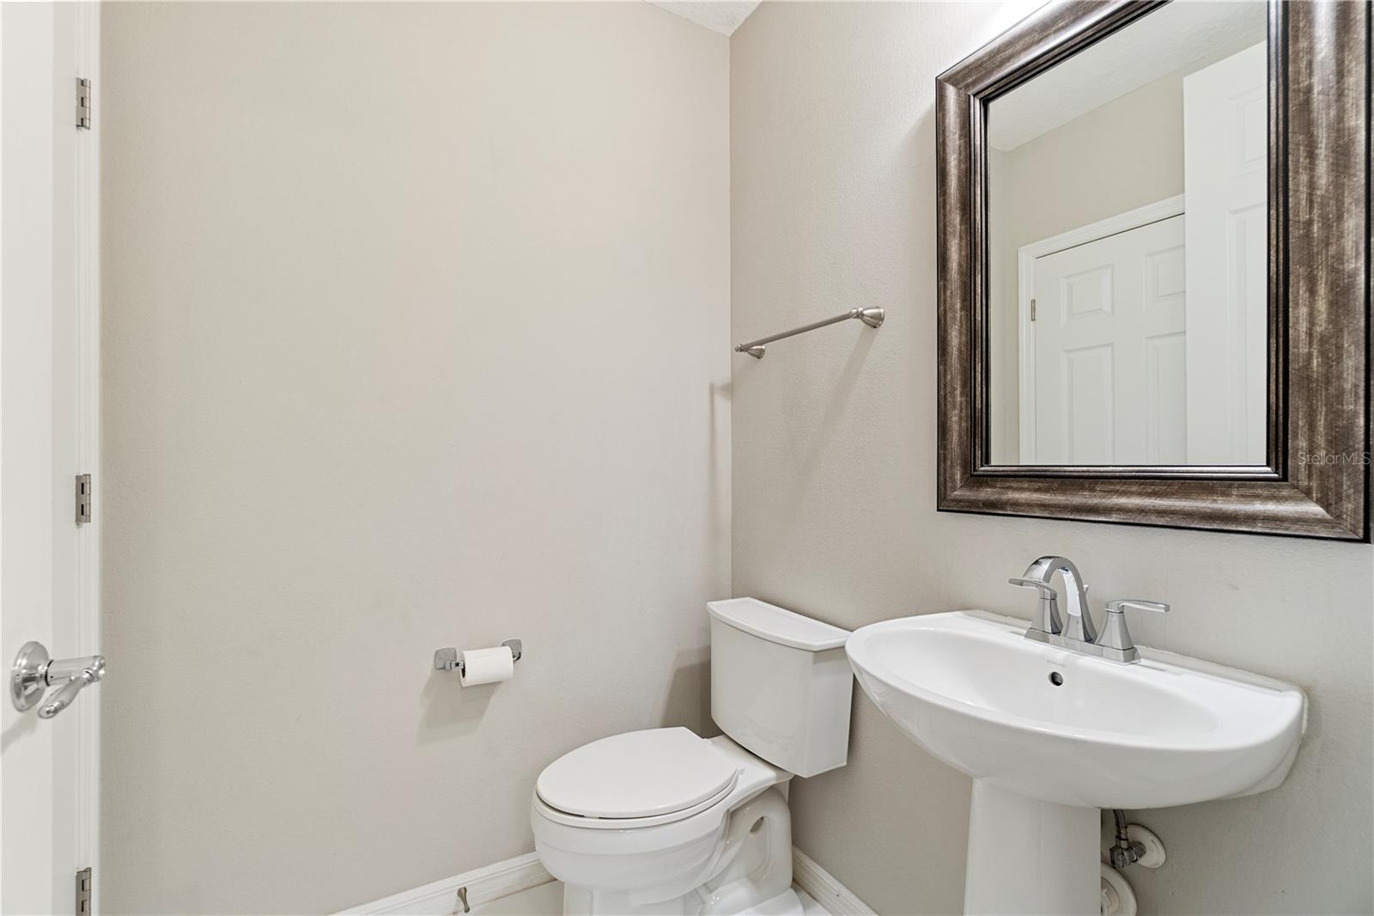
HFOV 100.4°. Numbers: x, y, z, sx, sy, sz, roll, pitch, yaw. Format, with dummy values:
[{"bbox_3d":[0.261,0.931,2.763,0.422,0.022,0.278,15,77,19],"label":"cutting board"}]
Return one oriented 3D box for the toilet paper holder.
[{"bbox_3d":[-0.538,0.528,1.502,0.220,0.056,0.068,0,-1,-29],"label":"toilet paper holder"}]

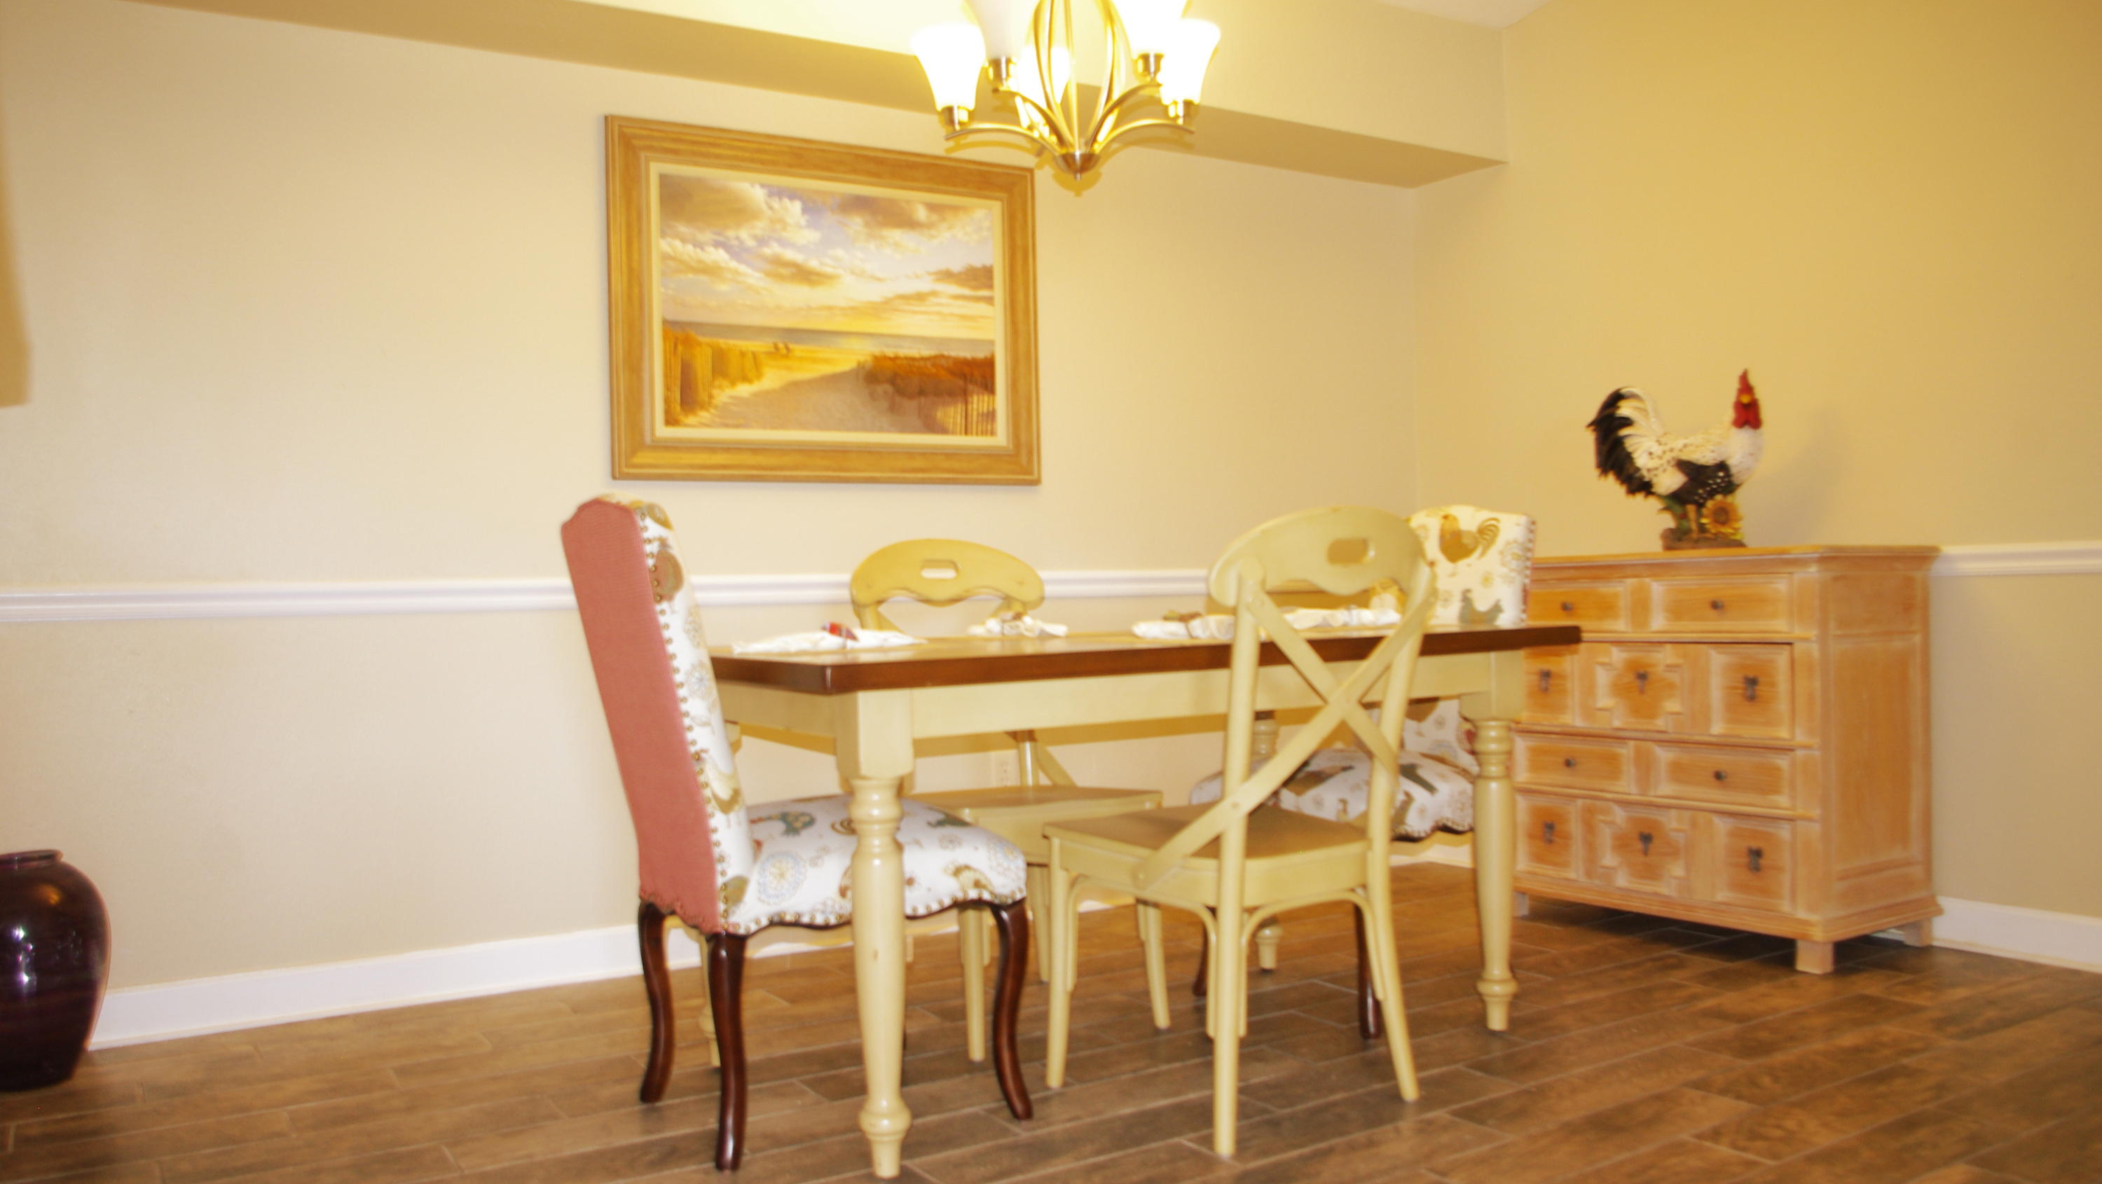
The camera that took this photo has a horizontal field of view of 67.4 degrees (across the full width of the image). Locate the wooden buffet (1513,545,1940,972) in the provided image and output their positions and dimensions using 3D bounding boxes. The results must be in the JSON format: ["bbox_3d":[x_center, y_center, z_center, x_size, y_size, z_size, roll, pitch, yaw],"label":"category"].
[{"bbox_3d":[1.564,0.360,3.802,0.438,0.914,0.935,-1,0,-31],"label":"wooden buffet"}]

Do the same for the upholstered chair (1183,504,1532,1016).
[{"bbox_3d":[0.672,0.326,3.348,0.649,1.028,0.494,-1,0,-41],"label":"upholstered chair"}]

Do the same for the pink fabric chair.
[{"bbox_3d":[-0.435,0.357,2.630,0.637,1.024,0.527,-1,0,-31],"label":"pink fabric chair"}]

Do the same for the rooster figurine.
[{"bbox_3d":[1.524,-0.302,3.838,0.170,0.425,0.459,-1,0,-37],"label":"rooster figurine"}]

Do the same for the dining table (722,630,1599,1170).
[{"bbox_3d":[0.119,0.473,2.957,1.530,0.766,0.909,-1,0,-31],"label":"dining table"}]

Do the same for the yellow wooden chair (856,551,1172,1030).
[{"bbox_3d":[-0.083,0.372,3.194,0.472,0.980,0.535,-1,0,-31],"label":"yellow wooden chair"}]

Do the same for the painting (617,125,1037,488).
[{"bbox_3d":[-0.528,-0.691,3.895,1.143,0.846,0.043,-1,0,-31],"label":"painting"}]

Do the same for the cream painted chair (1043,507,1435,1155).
[{"bbox_3d":[0.305,0.360,2.654,0.472,0.980,0.535,-1,0,-34],"label":"cream painted chair"}]

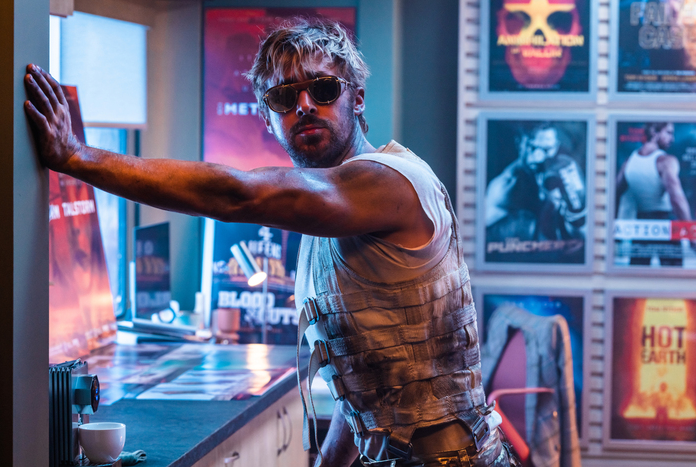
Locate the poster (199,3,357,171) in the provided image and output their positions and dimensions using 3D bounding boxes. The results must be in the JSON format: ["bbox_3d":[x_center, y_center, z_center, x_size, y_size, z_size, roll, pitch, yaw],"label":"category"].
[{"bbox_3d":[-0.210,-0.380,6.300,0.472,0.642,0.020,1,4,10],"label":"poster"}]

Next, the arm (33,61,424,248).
[{"bbox_3d":[-0.192,-0.122,3.280,0.650,0.295,0.170,1,4,2],"label":"arm"}]

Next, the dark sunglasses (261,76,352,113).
[{"bbox_3d":[-0.060,-0.219,3.413,0.143,0.050,0.140,-10,-12,10],"label":"dark sunglasses"}]

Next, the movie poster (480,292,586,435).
[{"bbox_3d":[0.663,0.472,7.300,0.372,0.522,0.020,1,4,10],"label":"movie poster"}]

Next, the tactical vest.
[{"bbox_3d":[0.076,0.149,3.420,0.290,0.470,0.410,-11,3,-2],"label":"tactical vest"}]

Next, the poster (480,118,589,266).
[{"bbox_3d":[0.672,-0.148,7.300,0.375,0.529,0.020,1,4,10],"label":"poster"}]

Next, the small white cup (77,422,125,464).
[{"bbox_3d":[-0.421,0.361,3.500,0.081,0.062,0.081,1,4,0],"label":"small white cup"}]

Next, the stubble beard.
[{"bbox_3d":[-0.051,-0.162,3.380,0.132,0.105,0.100,-10,-12,10],"label":"stubble beard"}]

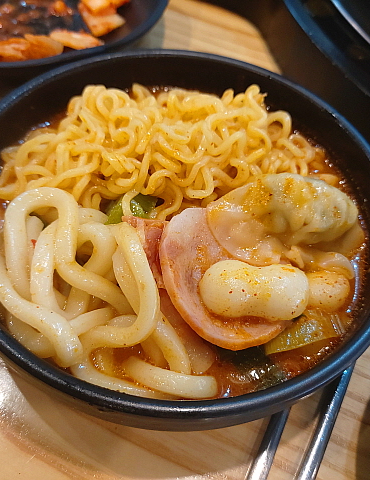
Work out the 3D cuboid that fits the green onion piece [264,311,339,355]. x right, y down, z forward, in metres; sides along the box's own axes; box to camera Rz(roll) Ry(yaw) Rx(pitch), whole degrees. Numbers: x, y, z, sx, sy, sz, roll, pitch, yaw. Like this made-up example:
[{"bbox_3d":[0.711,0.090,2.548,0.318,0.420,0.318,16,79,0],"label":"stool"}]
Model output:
[{"bbox_3d":[0.038,0.029,0.158,0.027,0.008,0.013,-11,58,-11],"label":"green onion piece"}]

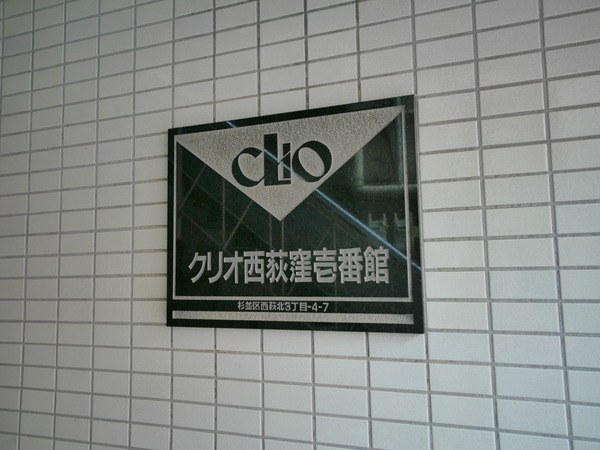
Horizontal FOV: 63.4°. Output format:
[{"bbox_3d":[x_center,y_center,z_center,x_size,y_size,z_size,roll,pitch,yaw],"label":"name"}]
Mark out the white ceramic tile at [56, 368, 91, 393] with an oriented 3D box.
[{"bbox_3d":[-0.490,0.339,1.061,0.095,0.045,0.008,-3,-6,20],"label":"white ceramic tile"}]

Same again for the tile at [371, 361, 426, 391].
[{"bbox_3d":[0.167,0.253,0.820,0.095,0.045,0.009,-3,-6,20],"label":"tile"}]

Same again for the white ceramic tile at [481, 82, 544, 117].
[{"bbox_3d":[0.346,-0.204,0.794,0.095,0.045,0.008,-3,-6,20],"label":"white ceramic tile"}]

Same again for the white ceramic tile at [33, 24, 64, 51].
[{"bbox_3d":[-0.602,-0.450,1.172,0.095,0.045,0.008,-3,-6,20],"label":"white ceramic tile"}]

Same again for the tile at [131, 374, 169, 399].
[{"bbox_3d":[-0.303,0.329,0.995,0.095,0.044,0.008,-3,-6,20],"label":"tile"}]

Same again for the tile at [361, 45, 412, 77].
[{"bbox_3d":[0.156,-0.293,0.873,0.095,0.045,0.008,-3,-6,20],"label":"tile"}]

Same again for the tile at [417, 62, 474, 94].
[{"bbox_3d":[0.250,-0.247,0.832,0.095,0.045,0.008,-3,-6,20],"label":"tile"}]

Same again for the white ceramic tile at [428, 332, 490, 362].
[{"bbox_3d":[0.259,0.198,0.789,0.095,0.045,0.008,-3,-6,20],"label":"white ceramic tile"}]

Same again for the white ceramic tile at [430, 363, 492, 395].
[{"bbox_3d":[0.261,0.248,0.787,0.095,0.045,0.008,-3,-6,20],"label":"white ceramic tile"}]

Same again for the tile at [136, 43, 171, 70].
[{"bbox_3d":[-0.316,-0.366,1.054,0.095,0.045,0.009,-3,-6,20],"label":"tile"}]

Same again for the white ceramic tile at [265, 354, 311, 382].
[{"bbox_3d":[-0.021,0.265,0.892,0.095,0.045,0.008,-3,-6,20],"label":"white ceramic tile"}]

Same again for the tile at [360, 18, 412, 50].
[{"bbox_3d":[0.155,-0.342,0.877,0.095,0.045,0.008,-3,-6,20],"label":"tile"}]

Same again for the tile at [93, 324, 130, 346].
[{"bbox_3d":[-0.399,0.235,1.039,0.095,0.044,0.008,-3,-6,20],"label":"tile"}]

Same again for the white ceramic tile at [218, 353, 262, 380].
[{"bbox_3d":[-0.115,0.268,0.924,0.095,0.045,0.009,-3,-6,20],"label":"white ceramic tile"}]

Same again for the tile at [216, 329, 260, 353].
[{"bbox_3d":[-0.116,0.219,0.934,0.095,0.044,0.008,-3,-6,20],"label":"tile"}]

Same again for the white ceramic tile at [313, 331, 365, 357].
[{"bbox_3d":[0.072,0.210,0.863,0.095,0.045,0.008,-3,-6,20],"label":"white ceramic tile"}]

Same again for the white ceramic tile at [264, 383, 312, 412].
[{"bbox_3d":[-0.020,0.313,0.887,0.095,0.045,0.008,-3,-6,20],"label":"white ceramic tile"}]

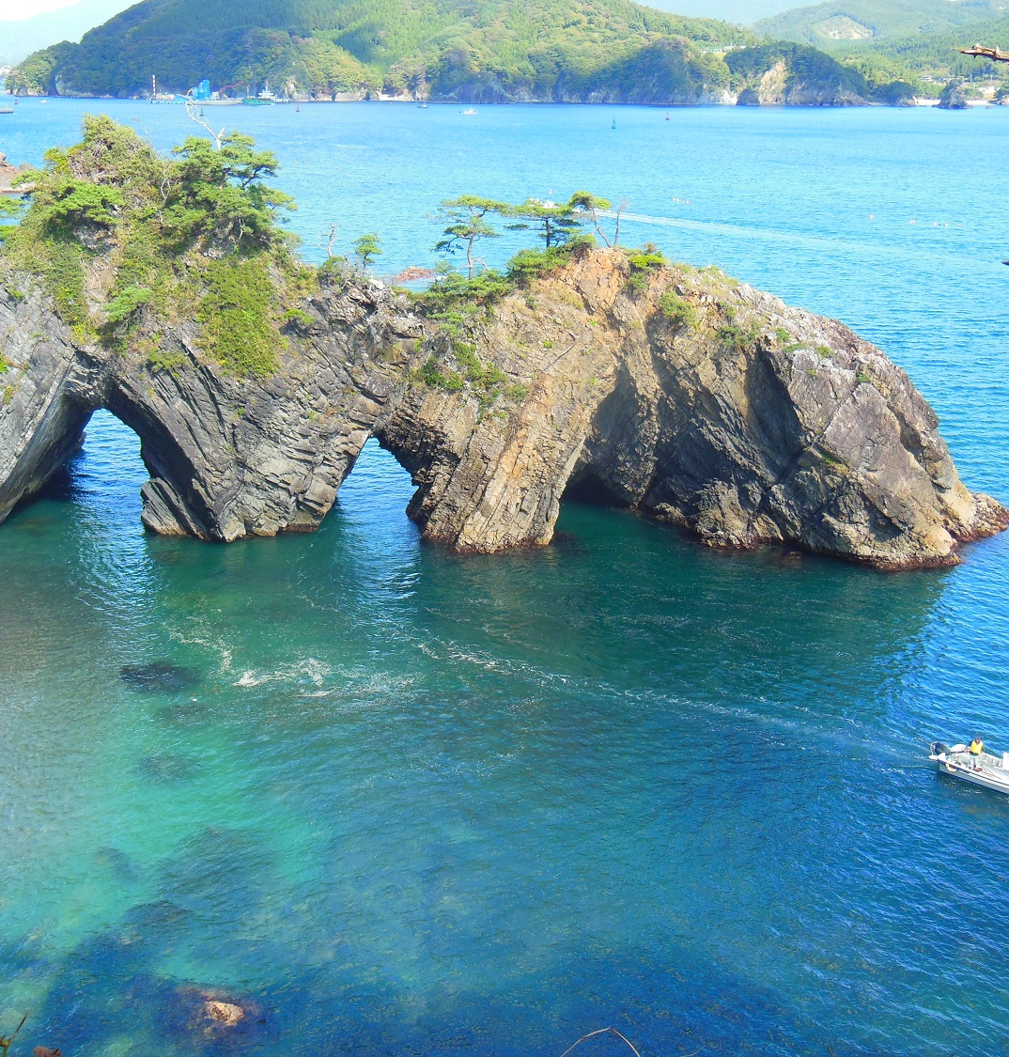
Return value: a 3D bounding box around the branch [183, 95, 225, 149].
[{"bbox_3d":[-21.618,-29.273,114.404,3.100,3.900,1.600,-3,16,-10],"label":"branch"}]

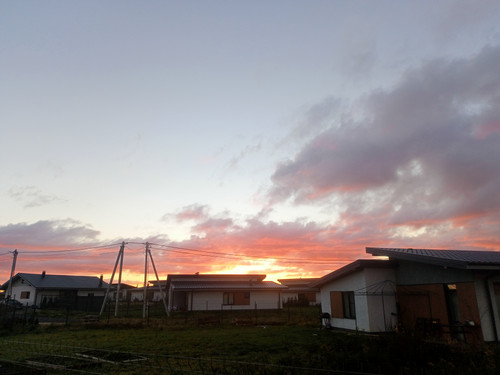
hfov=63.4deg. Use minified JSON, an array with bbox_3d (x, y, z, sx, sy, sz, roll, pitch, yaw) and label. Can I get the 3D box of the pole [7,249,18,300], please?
[{"bbox_3d":[-28.854,11.244,48.975,0.320,7.350,0.320,8,-17,-29],"label":"pole"}]

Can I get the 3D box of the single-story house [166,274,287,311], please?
[{"bbox_3d":[-3.812,15.305,59.011,15.700,4.900,10.300,5,-15,-17],"label":"single-story house"}]

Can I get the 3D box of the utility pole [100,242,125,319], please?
[{"bbox_3d":[-13.756,9.094,40.468,1.790,7.300,0.350,0,-15,0],"label":"utility pole"}]

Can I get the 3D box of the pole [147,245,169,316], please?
[{"bbox_3d":[-9.113,9.578,40.650,0.280,7.000,0.280,-18,-7,-5],"label":"pole"}]

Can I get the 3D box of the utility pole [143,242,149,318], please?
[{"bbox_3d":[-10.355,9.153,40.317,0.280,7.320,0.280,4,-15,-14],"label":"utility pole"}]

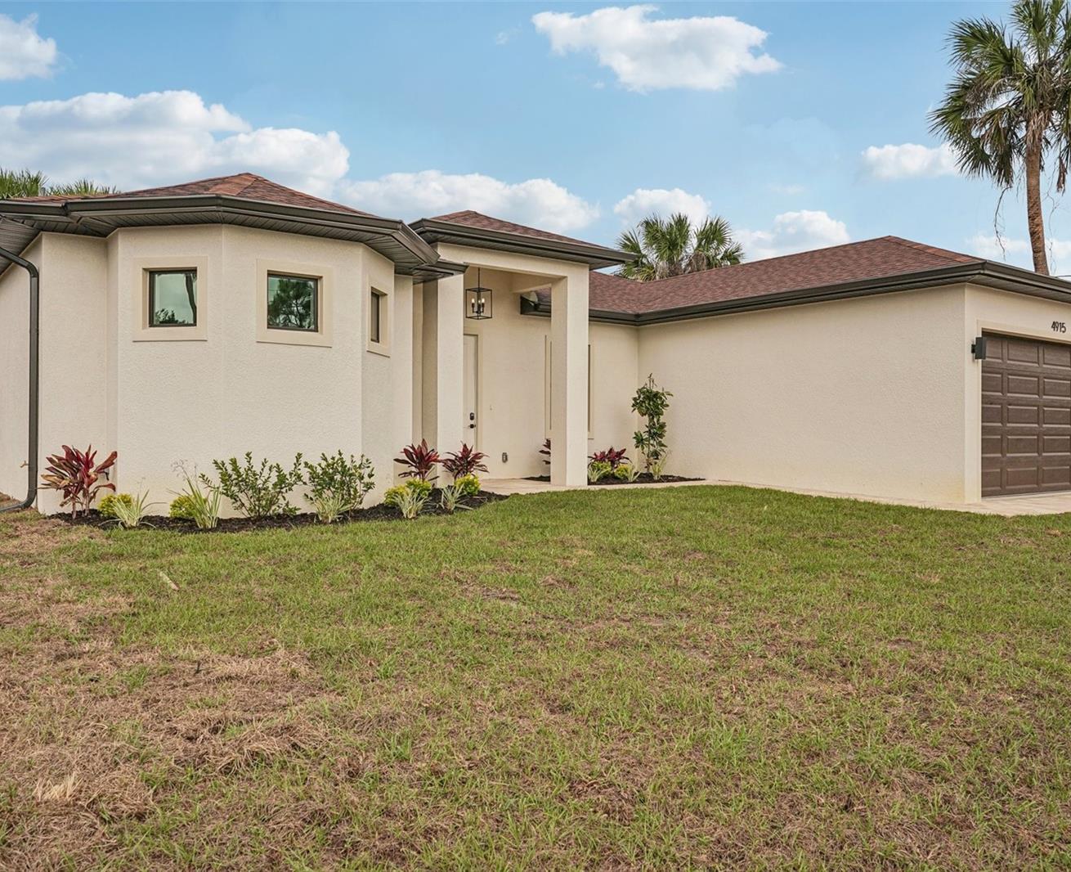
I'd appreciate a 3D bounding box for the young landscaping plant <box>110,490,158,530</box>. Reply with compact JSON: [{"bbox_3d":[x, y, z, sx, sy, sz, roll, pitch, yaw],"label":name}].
[{"bbox_3d":[-3.788,0.697,8.200,0.452,0.355,0.440,0,0,0],"label":"young landscaping plant"}]

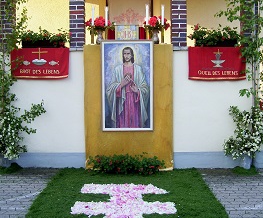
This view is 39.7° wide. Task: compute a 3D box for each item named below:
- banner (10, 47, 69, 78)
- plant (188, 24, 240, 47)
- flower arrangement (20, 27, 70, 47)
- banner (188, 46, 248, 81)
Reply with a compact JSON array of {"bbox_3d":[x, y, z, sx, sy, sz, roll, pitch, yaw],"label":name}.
[{"bbox_3d":[-1.577,-0.781,6.294,1.011,0.540,0.040,0,5,0],"label":"banner"},{"bbox_3d":[1.449,-1.274,6.358,0.908,0.396,0.300,0,5,0],"label":"plant"},{"bbox_3d":[-1.502,-1.240,6.361,0.873,0.362,0.300,0,5,0],"label":"flower arrangement"},{"bbox_3d":[1.486,-0.781,6.294,1.002,0.575,0.040,0,5,0],"label":"banner"}]

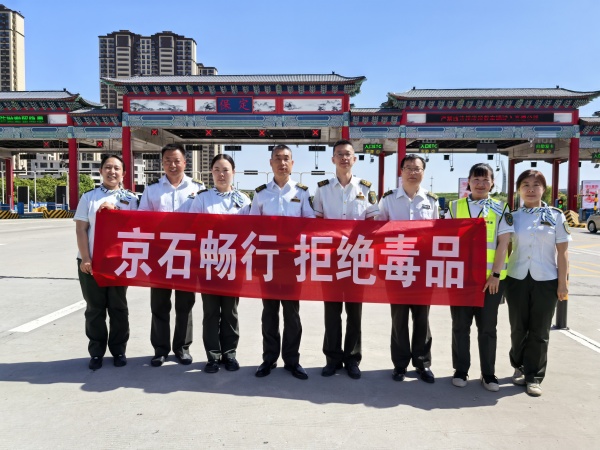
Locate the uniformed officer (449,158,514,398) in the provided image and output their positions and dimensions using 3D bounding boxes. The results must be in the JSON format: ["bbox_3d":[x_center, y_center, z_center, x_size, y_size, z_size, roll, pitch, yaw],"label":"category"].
[{"bbox_3d":[1.282,0.354,3.240,0.470,1.583,0.360,1,3,14],"label":"uniformed officer"}]

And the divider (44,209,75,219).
[{"bbox_3d":[-22.506,-1.032,42.197,1.540,0.760,2.600,0,3,0],"label":"divider"}]

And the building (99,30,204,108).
[{"bbox_3d":[-89.706,-61.500,270.449,52.400,100.700,16.000,0,3,-3],"label":"building"}]

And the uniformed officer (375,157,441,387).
[{"bbox_3d":[0.801,0.307,3.378,0.470,1.661,0.330,0,3,4],"label":"uniformed officer"}]

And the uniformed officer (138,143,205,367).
[{"bbox_3d":[-1.029,0.225,3.624,0.500,1.748,0.330,0,3,-4],"label":"uniformed officer"}]

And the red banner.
[{"bbox_3d":[-0.154,0.222,3.229,2.840,0.610,0.100,0,3,7],"label":"red banner"}]

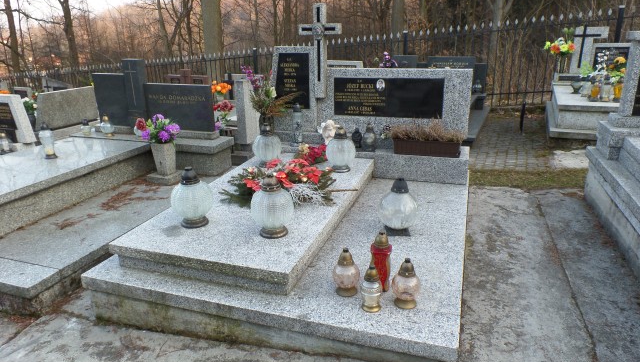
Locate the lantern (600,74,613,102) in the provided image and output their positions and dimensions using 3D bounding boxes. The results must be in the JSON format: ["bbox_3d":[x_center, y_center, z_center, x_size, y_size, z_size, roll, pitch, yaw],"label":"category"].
[{"bbox_3d":[3.544,-1.158,5.258,0.127,0.319,0.127,5,20,19],"label":"lantern"}]

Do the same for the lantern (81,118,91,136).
[{"bbox_3d":[-2.630,-0.614,4.786,0.101,0.180,0.101,5,20,18],"label":"lantern"}]

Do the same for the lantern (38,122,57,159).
[{"bbox_3d":[-2.526,-0.381,3.946,0.135,0.317,0.135,5,19,19],"label":"lantern"}]

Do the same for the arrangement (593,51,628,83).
[{"bbox_3d":[3.976,-1.575,5.850,0.427,0.440,0.316,5,19,19],"label":"arrangement"}]

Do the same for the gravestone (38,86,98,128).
[{"bbox_3d":[-2.760,-0.798,4.605,0.110,0.368,0.748,5,20,19],"label":"gravestone"}]

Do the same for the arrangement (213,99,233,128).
[{"bbox_3d":[-1.065,-0.734,4.694,0.265,0.345,0.212,5,20,18],"label":"arrangement"}]

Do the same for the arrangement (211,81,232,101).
[{"bbox_3d":[-1.274,-1.158,5.500,0.272,0.259,0.233,5,19,19],"label":"arrangement"}]

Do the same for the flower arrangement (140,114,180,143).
[{"bbox_3d":[-1.563,-0.515,4.167,0.343,0.288,0.292,5,19,19],"label":"flower arrangement"}]

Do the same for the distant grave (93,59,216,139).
[{"bbox_3d":[-1.690,-0.842,4.297,1.474,0.753,0.187,5,20,21],"label":"distant grave"}]

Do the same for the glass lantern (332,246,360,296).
[{"bbox_3d":[0.128,0.424,2.020,0.128,0.236,0.128,-2,18,1],"label":"glass lantern"}]

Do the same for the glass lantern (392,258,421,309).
[{"bbox_3d":[0.361,0.423,1.769,0.120,0.222,0.120,5,20,19],"label":"glass lantern"}]

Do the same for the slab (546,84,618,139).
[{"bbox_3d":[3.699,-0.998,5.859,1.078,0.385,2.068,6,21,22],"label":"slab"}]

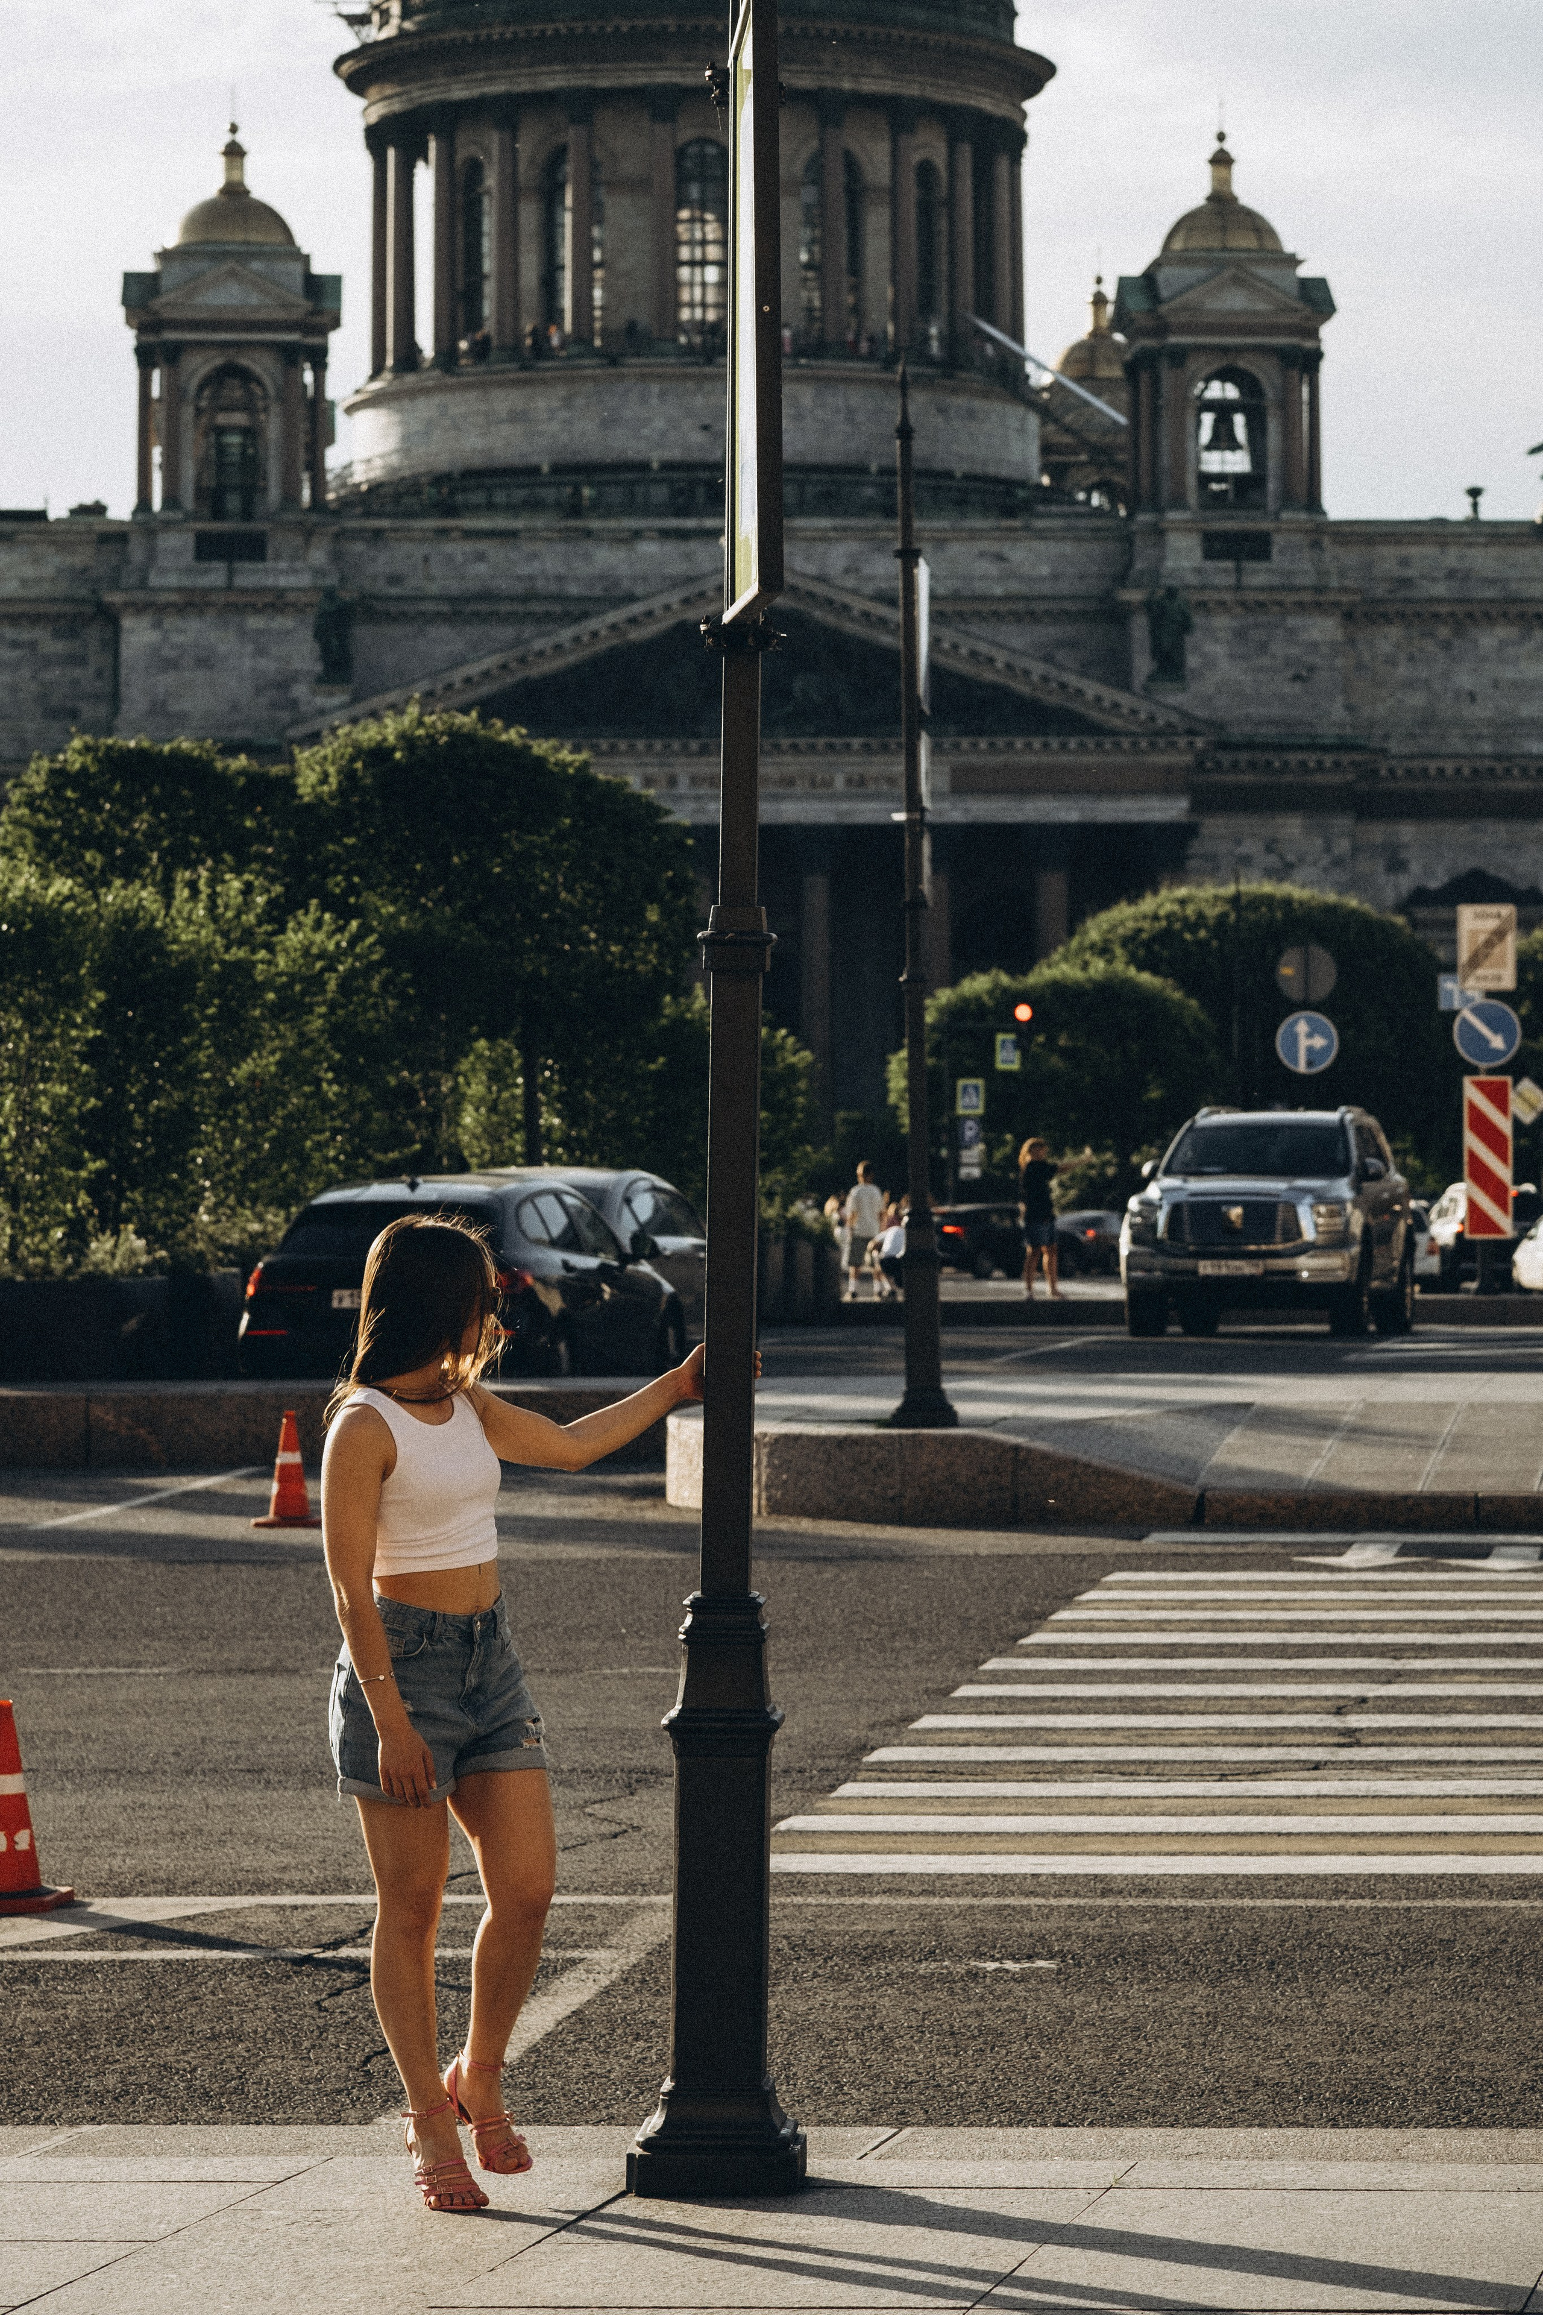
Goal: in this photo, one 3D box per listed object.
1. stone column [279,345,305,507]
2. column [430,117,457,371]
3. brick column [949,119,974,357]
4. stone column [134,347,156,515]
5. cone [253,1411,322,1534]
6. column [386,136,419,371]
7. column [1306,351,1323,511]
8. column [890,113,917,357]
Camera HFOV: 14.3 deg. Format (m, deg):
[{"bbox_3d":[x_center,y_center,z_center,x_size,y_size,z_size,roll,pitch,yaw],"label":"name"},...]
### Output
[{"bbox_3d":[-24.856,-37.737,320.000,1.250,8.800,1.250,0,0,0],"label":"stone column"},{"bbox_3d":[-18.301,-51.200,344.000,1.450,14.000,1.450,0,0,0],"label":"column"},{"bbox_3d":[10.993,-53.166,357.203,1.600,13.710,1.600,0,0,0],"label":"brick column"},{"bbox_3d":[-31.182,-36.200,307.200,1.100,8.400,1.100,0,0,-4],"label":"stone column"},{"bbox_3d":[-2.277,1.472,29.200,0.355,0.560,0.355,0,0,0],"label":"cone"},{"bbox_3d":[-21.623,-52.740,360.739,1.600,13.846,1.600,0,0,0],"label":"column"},{"bbox_3d":[29.778,-39.655,337.519,0.970,8.752,0.970,0,0,-3],"label":"column"},{"bbox_3d":[7.346,-51.253,341.000,1.450,13.800,1.450,0,0,0],"label":"column"}]

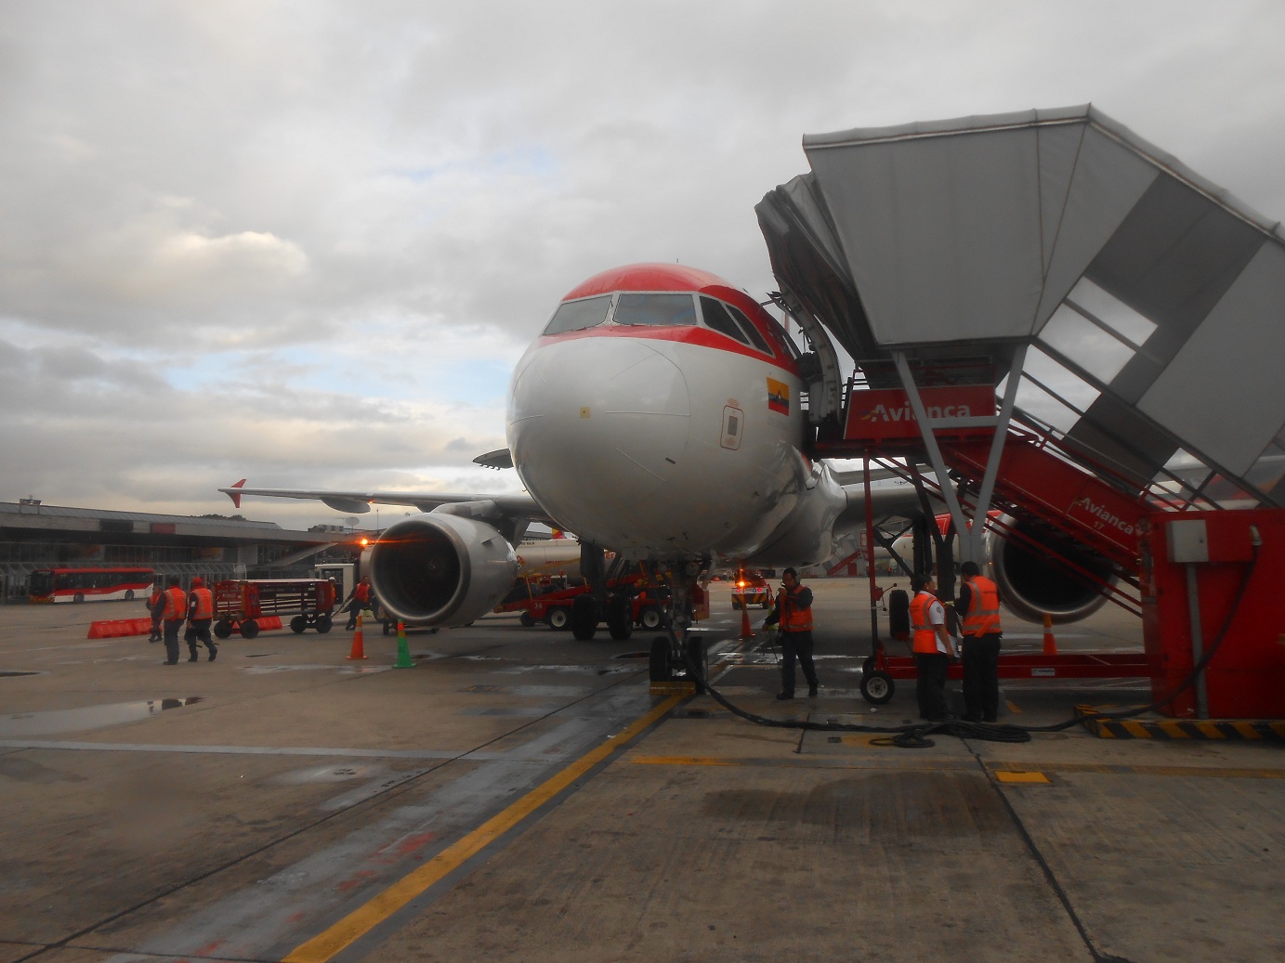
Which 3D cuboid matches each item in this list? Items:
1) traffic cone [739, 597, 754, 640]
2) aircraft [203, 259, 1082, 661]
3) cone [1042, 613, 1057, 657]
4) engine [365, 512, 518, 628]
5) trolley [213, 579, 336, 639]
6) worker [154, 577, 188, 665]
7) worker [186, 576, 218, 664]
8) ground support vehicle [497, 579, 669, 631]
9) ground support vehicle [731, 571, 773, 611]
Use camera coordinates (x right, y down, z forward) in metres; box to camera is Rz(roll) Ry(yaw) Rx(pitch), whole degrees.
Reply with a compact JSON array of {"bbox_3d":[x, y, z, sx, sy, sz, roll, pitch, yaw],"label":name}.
[{"bbox_3d":[2.548,3.407,23.654,0.400,0.900,0.400,-1,-6,0],"label":"traffic cone"},{"bbox_3d":[2.722,-2.415,24.051,34.100,12.560,31.440,-2,-6,12],"label":"aircraft"},{"bbox_3d":[6.774,2.629,16.114,0.400,0.880,0.400,-1,-6,0],"label":"cone"},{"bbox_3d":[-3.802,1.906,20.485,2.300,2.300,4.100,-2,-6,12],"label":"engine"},{"bbox_3d":[-10.622,3.639,27.889,1.400,1.620,3.050,-4,-6,31],"label":"trolley"},{"bbox_3d":[-9.290,2.741,19.058,0.400,1.670,0.540,-5,-7,40],"label":"worker"},{"bbox_3d":[-8.859,2.776,19.431,0.520,1.660,0.520,-4,-7,32],"label":"worker"},{"bbox_3d":[-1.338,3.609,29.335,5.700,1.700,1.900,-2,-6,12],"label":"ground support vehicle"},{"bbox_3d":[5.144,4.970,44.350,1.750,1.700,4.200,-2,-6,11],"label":"ground support vehicle"}]

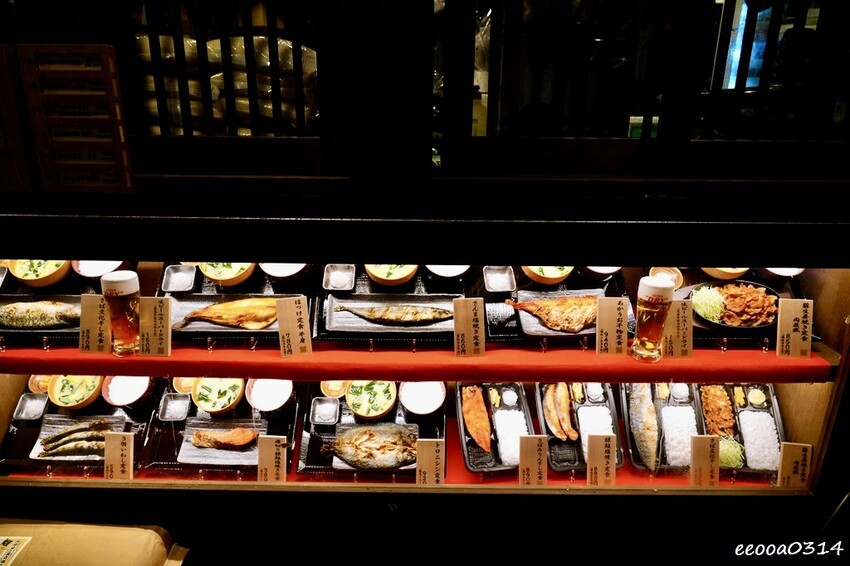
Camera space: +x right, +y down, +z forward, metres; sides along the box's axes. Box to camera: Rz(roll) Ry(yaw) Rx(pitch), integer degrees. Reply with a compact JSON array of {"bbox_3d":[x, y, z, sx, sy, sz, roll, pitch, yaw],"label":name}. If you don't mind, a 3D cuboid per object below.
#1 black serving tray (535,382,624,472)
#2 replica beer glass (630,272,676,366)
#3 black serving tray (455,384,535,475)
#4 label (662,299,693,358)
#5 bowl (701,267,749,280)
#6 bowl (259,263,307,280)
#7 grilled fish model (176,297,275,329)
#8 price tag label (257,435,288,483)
[{"bbox_3d":[0.366,0.330,1.354,0.173,0.040,0.228,-4,59,-3],"label":"black serving tray"},{"bbox_3d":[0.460,0.075,1.156,0.073,0.163,0.073,1,15,0],"label":"replica beer glass"},{"bbox_3d":[0.173,0.347,1.378,0.173,0.036,0.229,-3,51,-3],"label":"black serving tray"},{"bbox_3d":[0.526,0.094,1.176,0.061,0.121,0.008,1,3,0],"label":"label"},{"bbox_3d":[0.692,-0.050,1.335,0.125,0.065,0.125,0,55,0],"label":"bowl"},{"bbox_3d":[-0.321,-0.041,1.304,0.117,0.058,0.117,0,55,0],"label":"bowl"},{"bbox_3d":[-0.414,0.071,1.226,0.245,0.030,0.085,-4,55,-3],"label":"grilled fish model"},{"bbox_3d":[-0.347,0.403,1.280,0.061,0.119,0.008,1,2,0],"label":"price tag label"}]

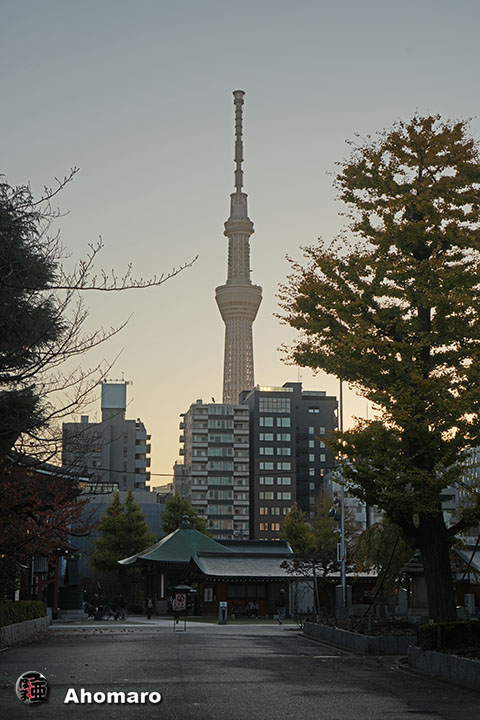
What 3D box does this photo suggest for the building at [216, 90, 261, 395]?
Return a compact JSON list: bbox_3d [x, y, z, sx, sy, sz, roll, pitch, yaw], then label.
[{"bbox_3d":[-0.600,-30.237,1436.425,68.000,634.000,68.000,0,-11,0],"label":"building"}]

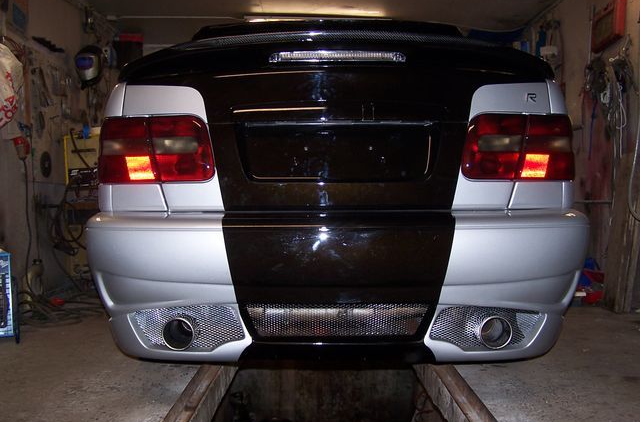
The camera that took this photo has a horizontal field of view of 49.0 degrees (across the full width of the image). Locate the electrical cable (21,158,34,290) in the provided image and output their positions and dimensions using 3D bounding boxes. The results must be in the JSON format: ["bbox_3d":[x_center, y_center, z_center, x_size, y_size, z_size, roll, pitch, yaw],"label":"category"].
[{"bbox_3d":[-1.769,0.094,4.250,0.080,0.810,0.070,0,2,0],"label":"electrical cable"}]

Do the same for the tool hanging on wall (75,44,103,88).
[{"bbox_3d":[-1.706,-1.062,5.200,0.210,0.310,0.240,0,2,3],"label":"tool hanging on wall"}]

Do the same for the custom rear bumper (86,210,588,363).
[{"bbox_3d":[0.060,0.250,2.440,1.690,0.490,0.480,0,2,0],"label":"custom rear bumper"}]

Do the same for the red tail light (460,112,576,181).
[{"bbox_3d":[0.674,-0.218,2.410,0.385,0.230,0.150,-1,2,-7],"label":"red tail light"}]

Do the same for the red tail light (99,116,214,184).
[{"bbox_3d":[-0.557,-0.211,2.410,0.385,0.230,0.150,0,2,7],"label":"red tail light"}]

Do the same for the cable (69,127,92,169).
[{"bbox_3d":[-1.653,-0.431,4.850,0.160,0.285,0.080,0,2,-6],"label":"cable"}]

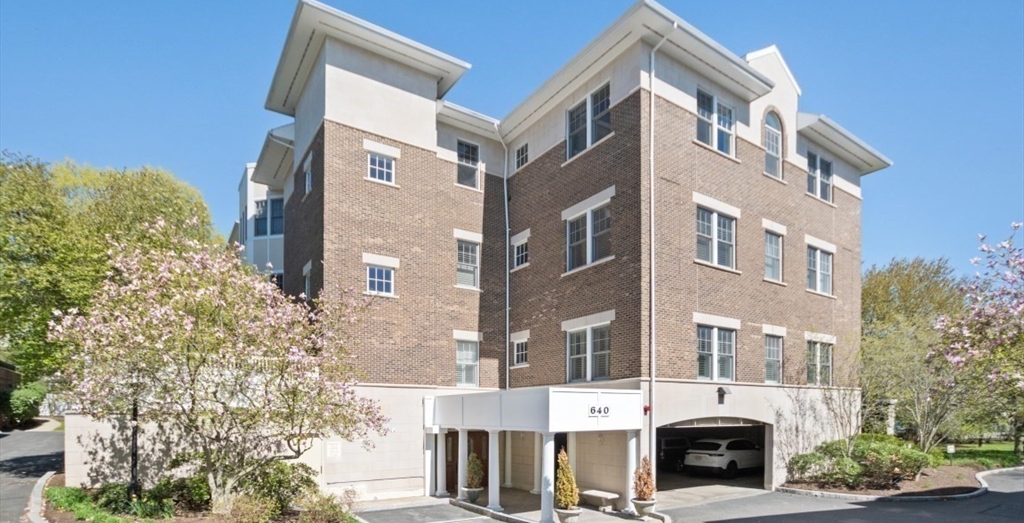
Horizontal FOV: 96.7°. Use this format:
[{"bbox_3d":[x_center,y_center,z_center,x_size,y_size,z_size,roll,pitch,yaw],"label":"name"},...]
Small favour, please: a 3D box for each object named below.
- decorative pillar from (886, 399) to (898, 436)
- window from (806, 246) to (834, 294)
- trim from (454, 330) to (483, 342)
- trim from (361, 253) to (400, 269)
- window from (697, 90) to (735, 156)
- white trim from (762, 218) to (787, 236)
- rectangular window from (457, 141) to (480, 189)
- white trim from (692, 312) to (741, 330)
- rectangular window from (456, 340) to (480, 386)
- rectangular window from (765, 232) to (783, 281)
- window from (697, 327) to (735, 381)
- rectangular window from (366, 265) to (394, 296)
[{"bbox_3d":[22.544,9.285,27.000,0.500,2.400,0.500,4,-7,-30],"label":"decorative pillar"},{"bbox_3d":[12.339,0.339,18.172,2.023,1.737,0.150,6,-11,-33],"label":"window"},{"bbox_3d":[-1.693,2.892,17.711,1.298,0.319,0.140,6,-12,-32],"label":"trim"},{"bbox_3d":[-4.548,-0.030,15.814,1.274,0.295,0.120,4,-7,-30],"label":"trim"},{"bbox_3d":[6.881,-4.701,15.450,2.083,1.743,0.150,4,-7,-30],"label":"window"},{"bbox_3d":[9.539,-1.232,16.488,1.555,0.322,0.120,6,-11,-33],"label":"white trim"},{"bbox_3d":[-1.709,-3.794,17.866,0.997,1.743,0.150,4,-7,-30],"label":"rectangular window"},{"bbox_3d":[6.875,1.996,15.263,2.606,0.319,0.140,6,-12,-32],"label":"white trim"},{"bbox_3d":[-1.611,3.802,16.913,0.918,1.710,0.150,6,-11,-33],"label":"rectangular window"},{"bbox_3d":[9.475,-0.181,16.449,1.071,1.735,0.150,6,-11,-33],"label":"rectangular window"},{"bbox_3d":[6.537,2.932,14.682,1.911,1.705,0.150,4,-7,-30],"label":"window"},{"bbox_3d":[-4.550,0.660,15.732,0.941,0.931,0.150,4,-7,-30],"label":"rectangular window"}]

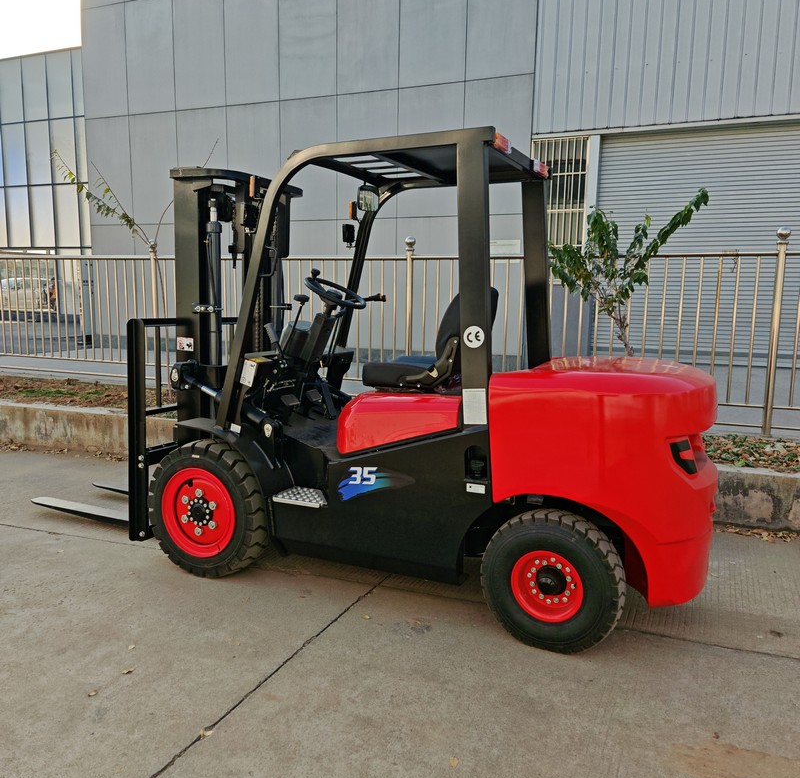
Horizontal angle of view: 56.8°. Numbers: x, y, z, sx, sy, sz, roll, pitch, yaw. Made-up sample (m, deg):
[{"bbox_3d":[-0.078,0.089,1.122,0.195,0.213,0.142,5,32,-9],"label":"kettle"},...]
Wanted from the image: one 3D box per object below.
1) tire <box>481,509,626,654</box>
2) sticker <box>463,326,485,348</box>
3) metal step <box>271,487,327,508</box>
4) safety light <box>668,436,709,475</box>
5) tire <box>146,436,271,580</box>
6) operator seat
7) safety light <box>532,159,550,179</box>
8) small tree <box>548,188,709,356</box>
[{"bbox_3d":[0.624,0.788,3.041,0.575,0.575,0.175,4,9,25],"label":"tire"},{"bbox_3d":[0.308,-0.218,3.071,0.090,0.090,0.004,4,9,25],"label":"sticker"},{"bbox_3d":[-0.434,0.524,3.541,0.290,0.035,0.215,4,9,25],"label":"metal step"},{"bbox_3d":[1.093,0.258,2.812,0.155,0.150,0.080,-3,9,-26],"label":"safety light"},{"bbox_3d":[-0.987,0.615,3.800,0.680,0.680,0.220,4,9,25],"label":"tire"},{"bbox_3d":[0.179,-0.255,3.645,0.570,0.495,0.480,4,9,25],"label":"operator seat"},{"bbox_3d":[0.689,-1.069,3.600,0.050,0.058,0.195,4,9,25],"label":"safety light"},{"bbox_3d":[1.731,-0.544,5.781,1.170,1.929,1.000,4,9,25],"label":"small tree"}]

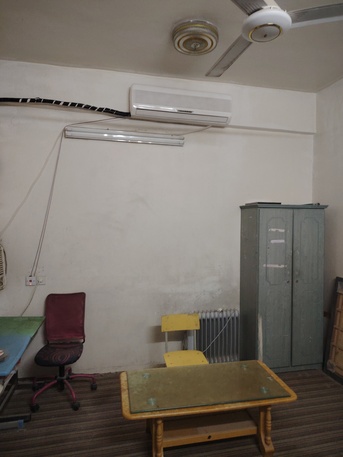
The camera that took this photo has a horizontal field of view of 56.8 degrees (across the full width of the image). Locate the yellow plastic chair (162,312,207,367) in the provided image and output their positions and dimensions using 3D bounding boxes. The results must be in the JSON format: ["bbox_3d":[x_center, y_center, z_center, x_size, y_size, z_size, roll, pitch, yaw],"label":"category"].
[{"bbox_3d":[0.134,1.146,2.671,0.395,0.765,0.450,1,0,-12],"label":"yellow plastic chair"}]

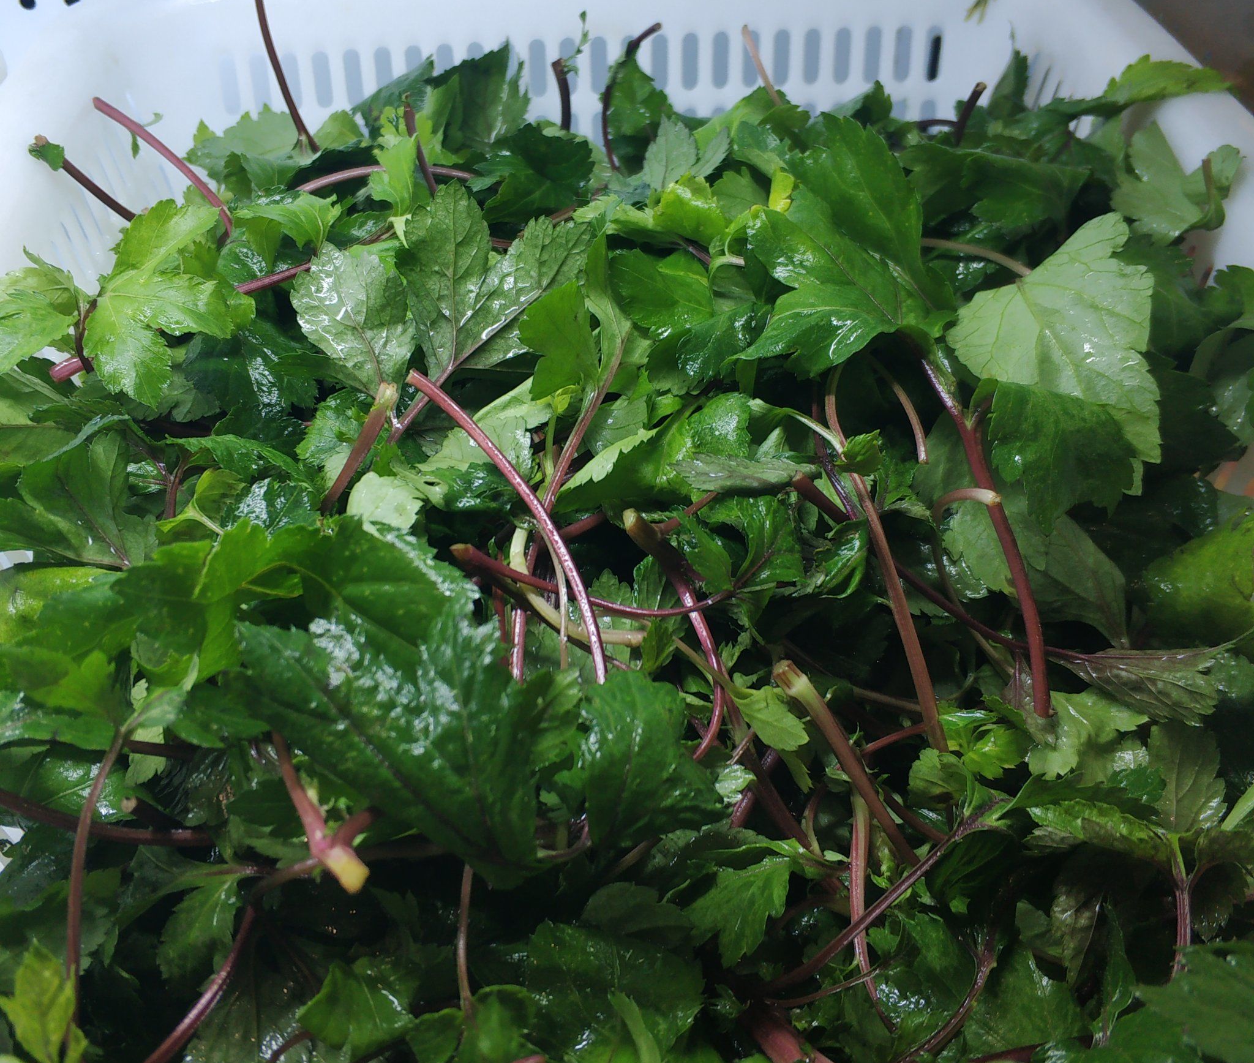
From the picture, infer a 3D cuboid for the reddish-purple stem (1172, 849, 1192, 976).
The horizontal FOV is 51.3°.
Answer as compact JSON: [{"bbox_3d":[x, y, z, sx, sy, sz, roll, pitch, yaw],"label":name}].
[{"bbox_3d":[0.134,0.092,0.315,0.005,0.005,0.033,11,53,12],"label":"reddish-purple stem"}]

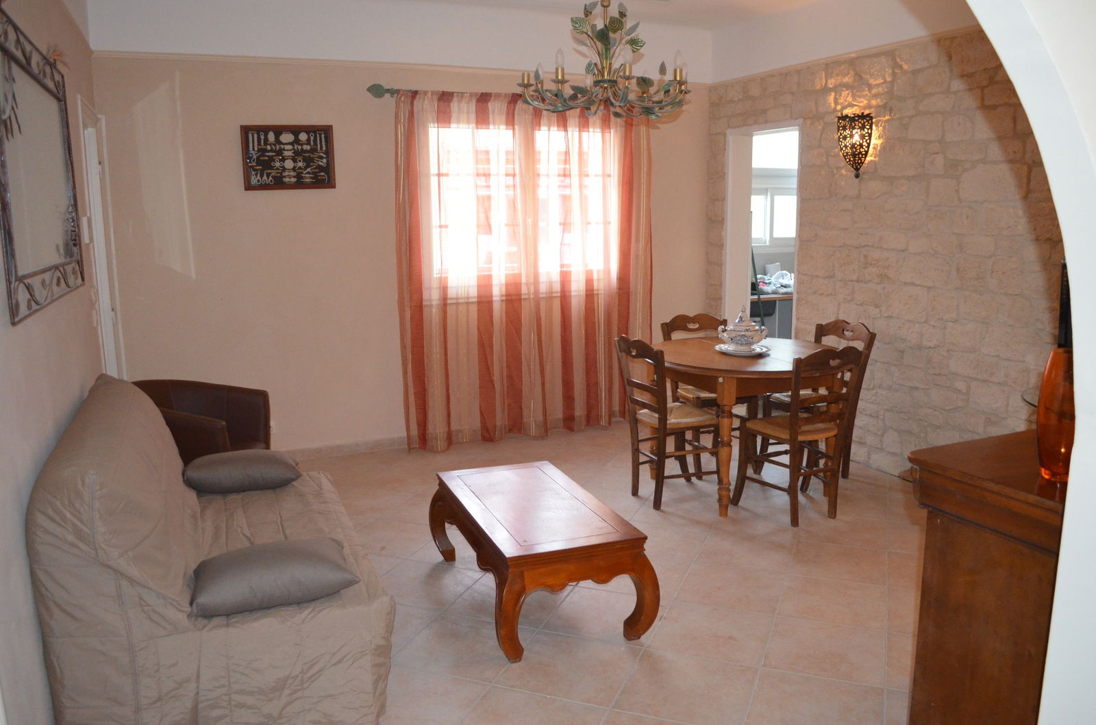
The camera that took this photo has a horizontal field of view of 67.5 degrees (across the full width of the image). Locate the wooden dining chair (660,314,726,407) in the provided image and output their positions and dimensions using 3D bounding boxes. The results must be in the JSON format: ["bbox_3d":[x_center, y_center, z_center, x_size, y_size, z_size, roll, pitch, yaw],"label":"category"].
[{"bbox_3d":[0.984,0.190,4.954,0.455,0.890,0.500,-4,9,-15],"label":"wooden dining chair"}]

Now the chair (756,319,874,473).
[{"bbox_3d":[1.516,0.221,4.692,0.500,0.890,0.455,-6,10,-26],"label":"chair"}]

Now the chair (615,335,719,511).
[{"bbox_3d":[0.675,0.285,4.393,0.500,0.890,0.455,-5,10,-25],"label":"chair"}]

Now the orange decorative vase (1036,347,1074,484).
[{"bbox_3d":[1.112,0.097,1.750,0.115,0.275,0.115,-5,10,-22],"label":"orange decorative vase"}]

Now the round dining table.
[{"bbox_3d":[1.072,0.322,4.507,1.220,0.765,1.220,-1,9,0],"label":"round dining table"}]

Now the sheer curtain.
[{"bbox_3d":[-0.097,-0.664,5.779,1.850,2.350,0.190,-5,10,-22],"label":"sheer curtain"}]

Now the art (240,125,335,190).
[{"bbox_3d":[-1.636,-1.301,5.201,0.560,0.395,0.035,-5,10,-22],"label":"art"}]

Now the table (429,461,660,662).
[{"bbox_3d":[-0.065,0.736,3.246,0.570,0.390,1.070,-4,10,-19],"label":"table"}]

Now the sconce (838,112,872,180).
[{"bbox_3d":[1.783,-1.266,4.836,0.135,0.360,0.235,-5,10,-22],"label":"sconce"}]

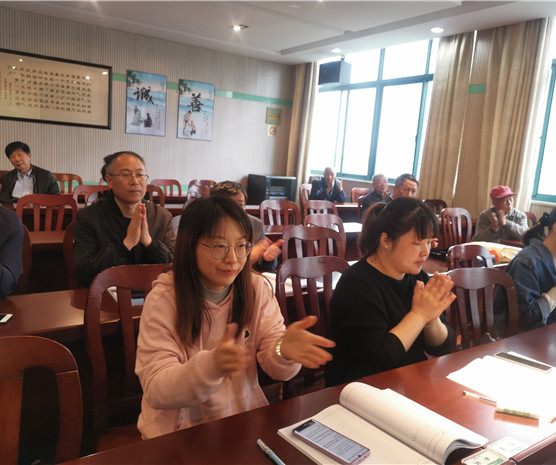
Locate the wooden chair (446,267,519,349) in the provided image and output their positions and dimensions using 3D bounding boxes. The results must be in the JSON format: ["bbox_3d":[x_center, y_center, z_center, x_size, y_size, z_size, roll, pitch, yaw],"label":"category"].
[{"bbox_3d":[0.985,0.663,1.978,0.460,0.950,0.520,0,10,-27],"label":"wooden chair"}]

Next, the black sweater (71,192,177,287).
[{"bbox_3d":[-0.731,0.129,2.361,0.510,0.640,0.410,-2,11,-35],"label":"black sweater"}]

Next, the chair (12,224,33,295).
[{"bbox_3d":[-1.427,0.429,2.391,0.450,0.955,0.520,-2,11,-35],"label":"chair"}]

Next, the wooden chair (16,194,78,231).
[{"bbox_3d":[-1.647,0.224,3.575,0.450,0.955,0.520,-2,11,-35],"label":"wooden chair"}]

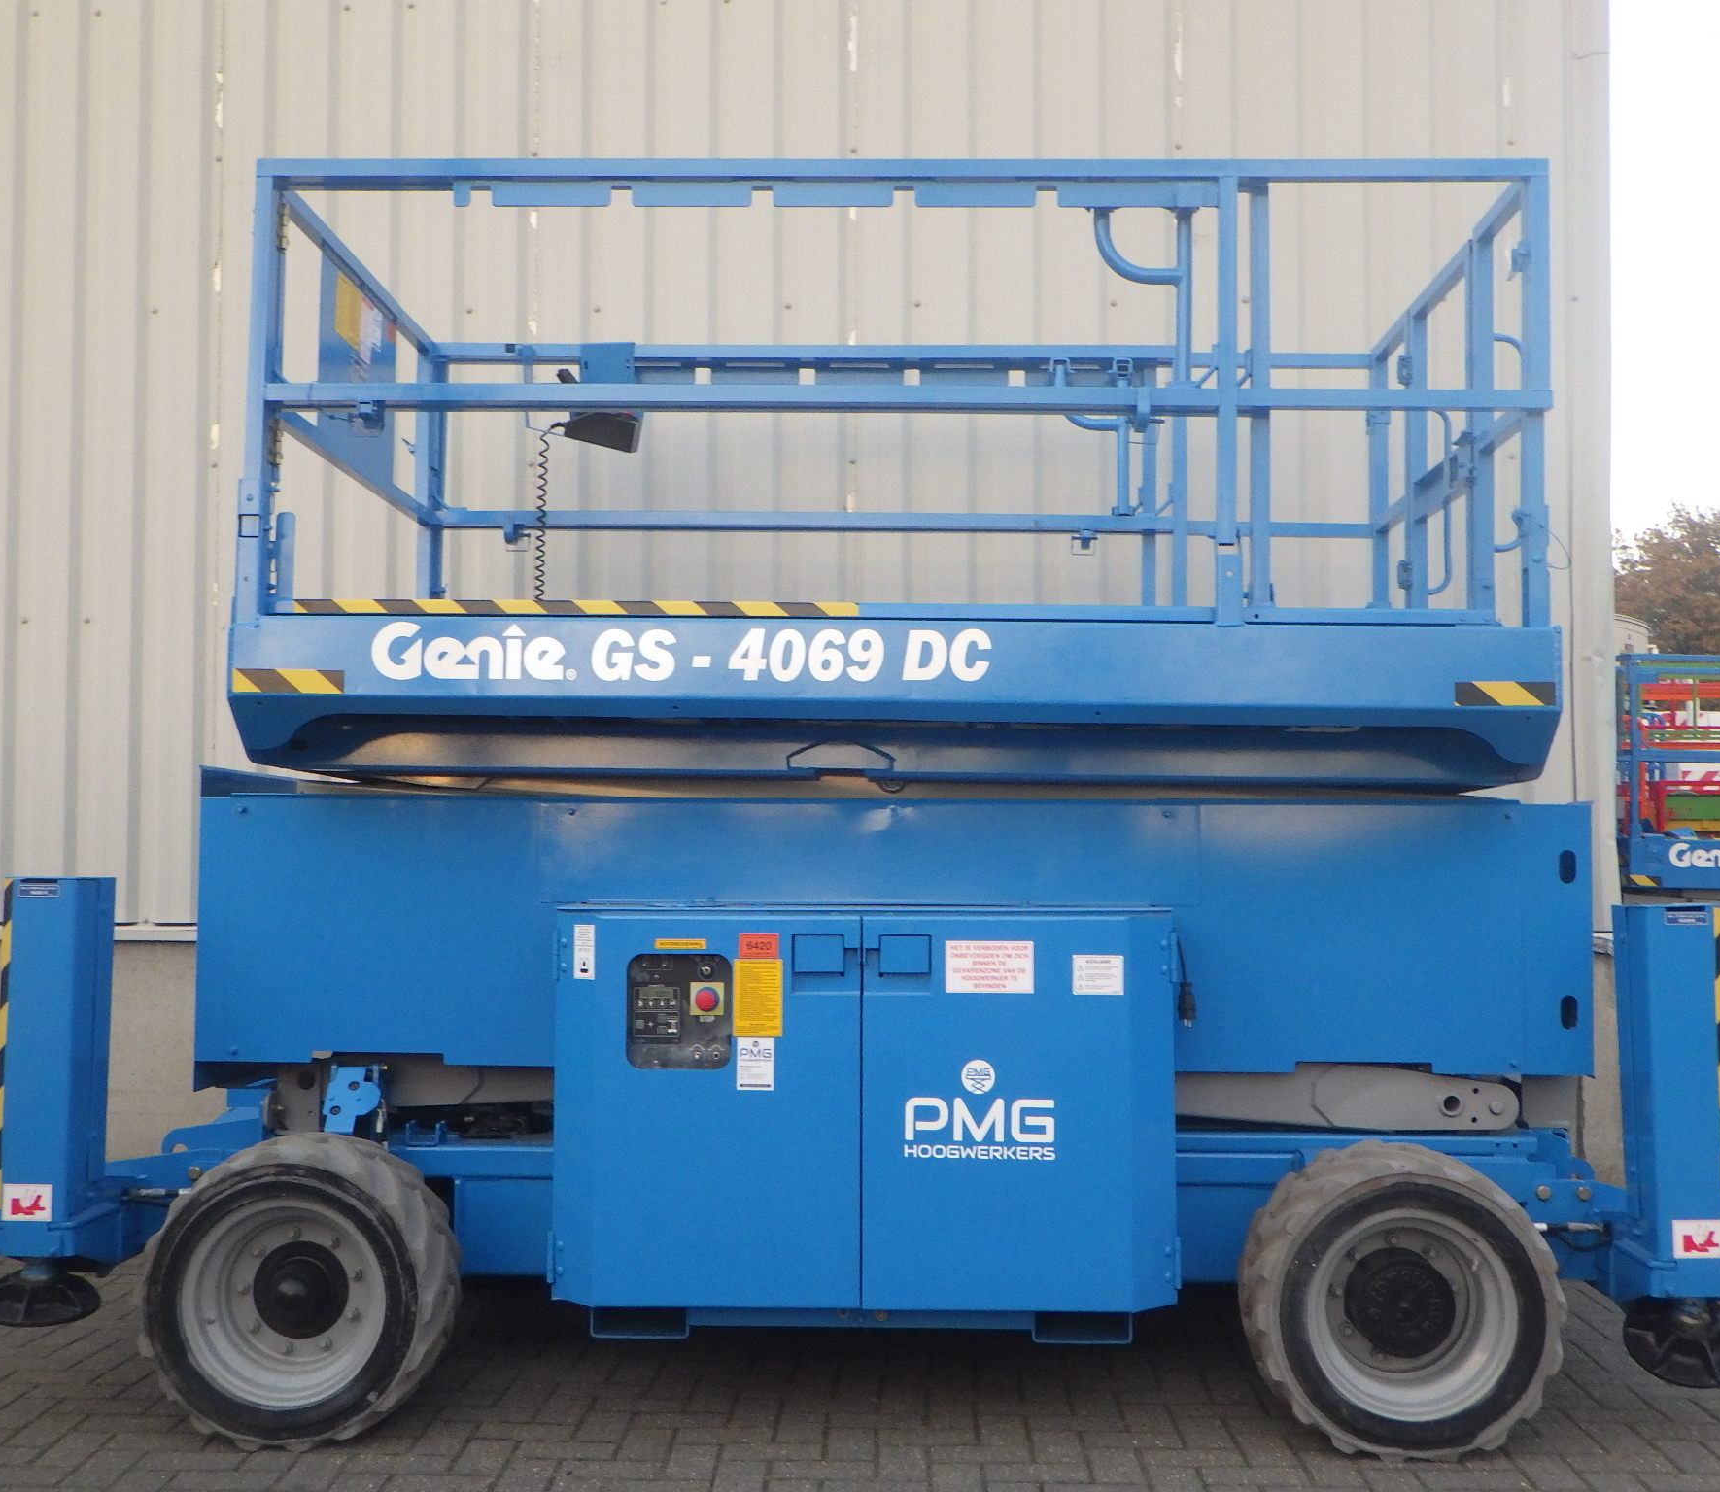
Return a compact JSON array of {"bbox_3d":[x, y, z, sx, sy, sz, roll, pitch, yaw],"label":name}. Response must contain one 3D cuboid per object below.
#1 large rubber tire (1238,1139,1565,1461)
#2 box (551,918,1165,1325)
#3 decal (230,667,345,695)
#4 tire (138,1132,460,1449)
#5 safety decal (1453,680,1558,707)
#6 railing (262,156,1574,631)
[{"bbox_3d":[1.121,1.164,4.098,0.632,0.632,0.300,0,-5,1],"label":"large rubber tire"},{"bbox_3d":[0.012,0.760,4.218,1.294,0.811,0.450,0,-5,1],"label":"box"},{"bbox_3d":[-1.218,-0.138,4.164,0.241,0.050,0.010,0,-5,1],"label":"decal"},{"bbox_3d":[-1.169,1.148,4.134,0.632,0.632,0.300,0,-5,1],"label":"tire"},{"bbox_3d":[1.361,-0.109,4.122,0.214,0.050,0.010,0,-5,1],"label":"safety decal"},{"bbox_3d":[0.084,-0.706,4.968,2.804,1.037,1.522,0,-5,1],"label":"railing"}]

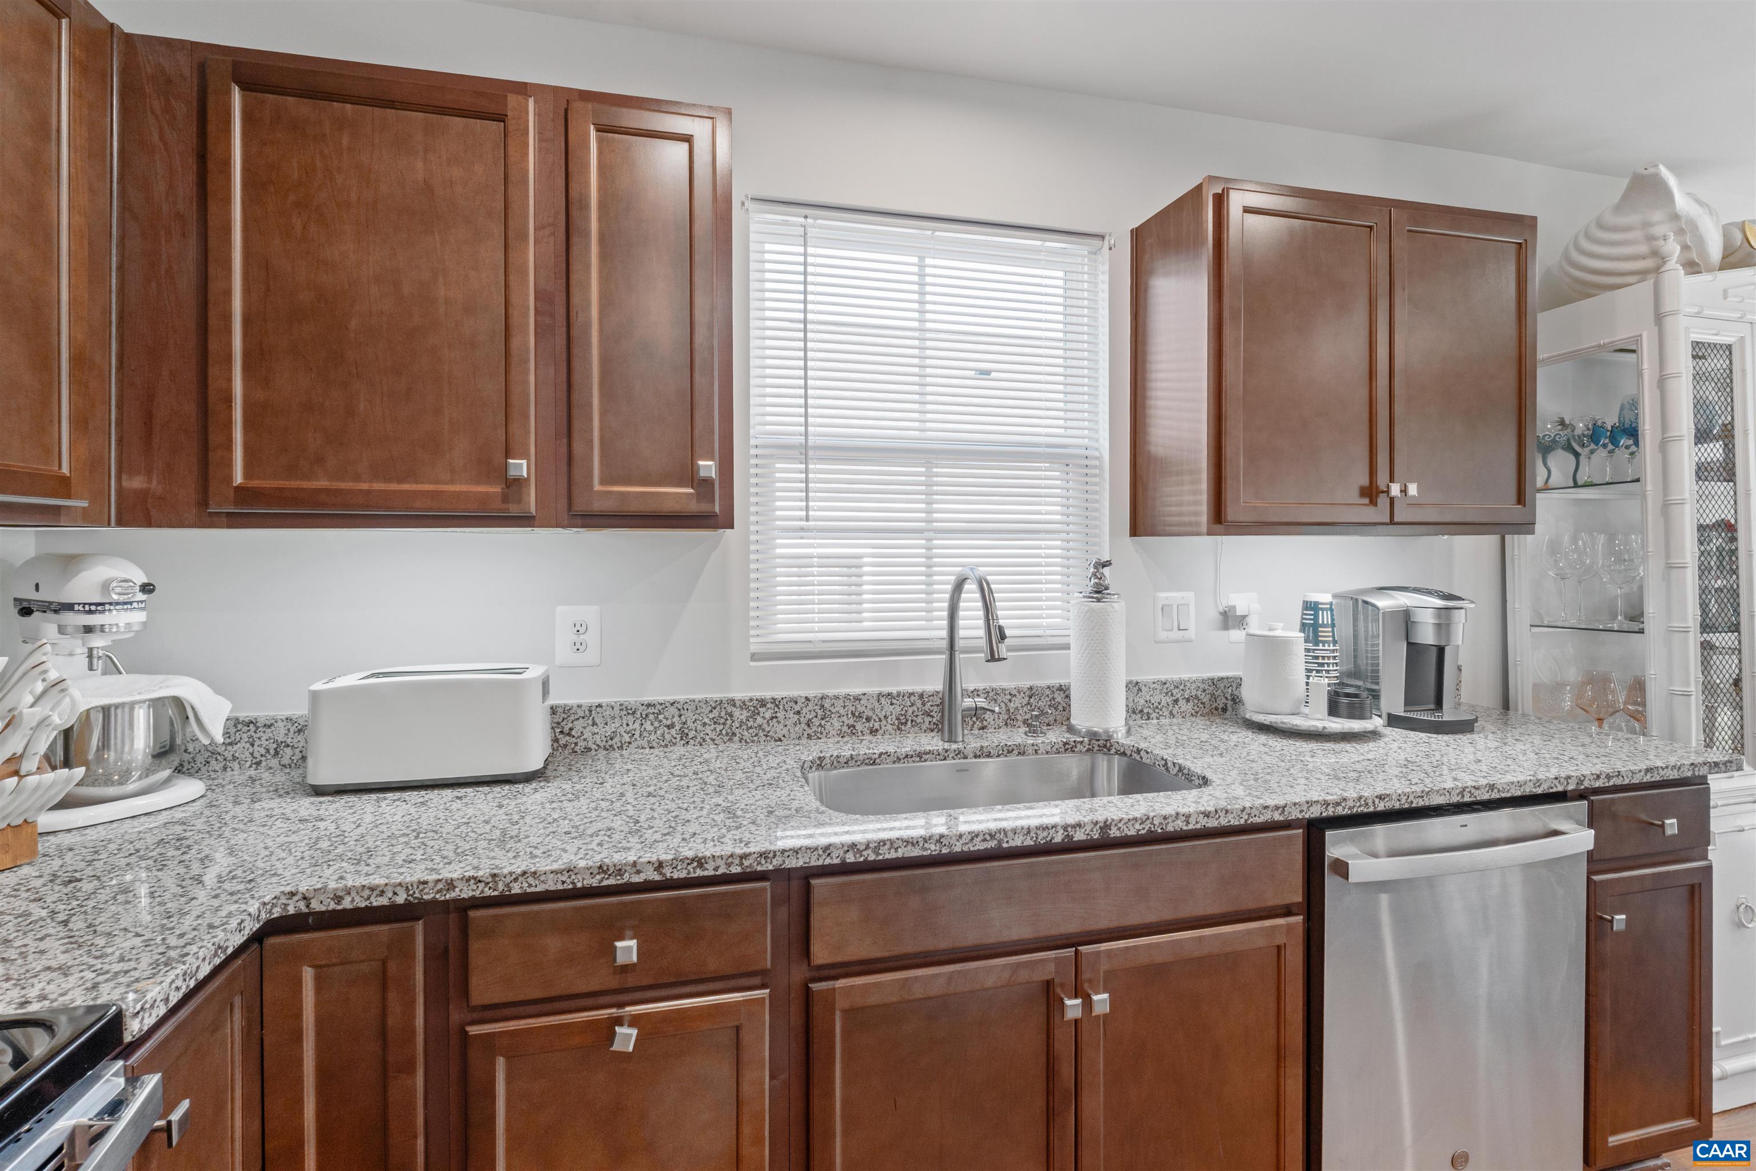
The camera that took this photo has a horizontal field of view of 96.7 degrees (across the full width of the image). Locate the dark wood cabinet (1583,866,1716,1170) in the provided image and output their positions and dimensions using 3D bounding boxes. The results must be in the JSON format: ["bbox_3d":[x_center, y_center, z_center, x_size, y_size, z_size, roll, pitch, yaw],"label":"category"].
[{"bbox_3d":[1.419,0.815,1.794,0.315,0.555,0.610,0,2,-14],"label":"dark wood cabinet"}]

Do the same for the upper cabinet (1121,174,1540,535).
[{"bbox_3d":[1.093,-0.496,1.888,0.895,0.760,0.320,0,2,-14],"label":"upper cabinet"}]

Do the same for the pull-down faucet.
[{"bbox_3d":[0.227,0.156,1.651,0.140,0.380,0.260,0,2,-14],"label":"pull-down faucet"}]

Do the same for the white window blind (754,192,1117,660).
[{"bbox_3d":[0.140,-0.352,1.836,0.874,1.020,0.045,0,2,-14],"label":"white window blind"}]

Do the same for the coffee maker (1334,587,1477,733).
[{"bbox_3d":[1.283,0.171,1.933,0.240,0.325,0.320,0,2,-6],"label":"coffee maker"}]

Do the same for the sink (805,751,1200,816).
[{"bbox_3d":[0.231,0.478,1.474,0.720,0.210,0.390,0,2,-14],"label":"sink"}]

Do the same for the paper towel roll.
[{"bbox_3d":[0.508,0.187,1.819,0.132,0.290,0.132,0,2,0],"label":"paper towel roll"}]

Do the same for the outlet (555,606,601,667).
[{"bbox_3d":[-0.626,0.107,1.632,0.088,0.128,0.008,0,2,-14],"label":"outlet"}]

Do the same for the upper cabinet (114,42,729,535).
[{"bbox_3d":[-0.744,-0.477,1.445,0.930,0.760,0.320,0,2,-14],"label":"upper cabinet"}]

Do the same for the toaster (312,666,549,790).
[{"bbox_3d":[-0.819,0.254,1.468,0.380,0.198,0.185,0,2,-14],"label":"toaster"}]

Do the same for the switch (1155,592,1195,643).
[{"bbox_3d":[0.749,0.082,1.962,0.113,0.129,0.010,0,2,-14],"label":"switch"}]

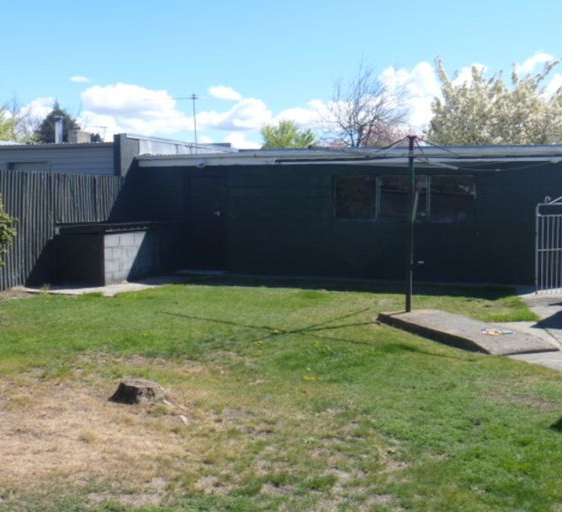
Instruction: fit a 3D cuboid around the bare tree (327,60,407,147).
[{"bbox_3d":[2.959,-3.554,25.376,2.732,6.082,2.732,1,4,7],"label":"bare tree"}]

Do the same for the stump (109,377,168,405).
[{"bbox_3d":[-0.991,0.932,5.188,0.396,0.120,0.340,-1,4,-11],"label":"stump"}]

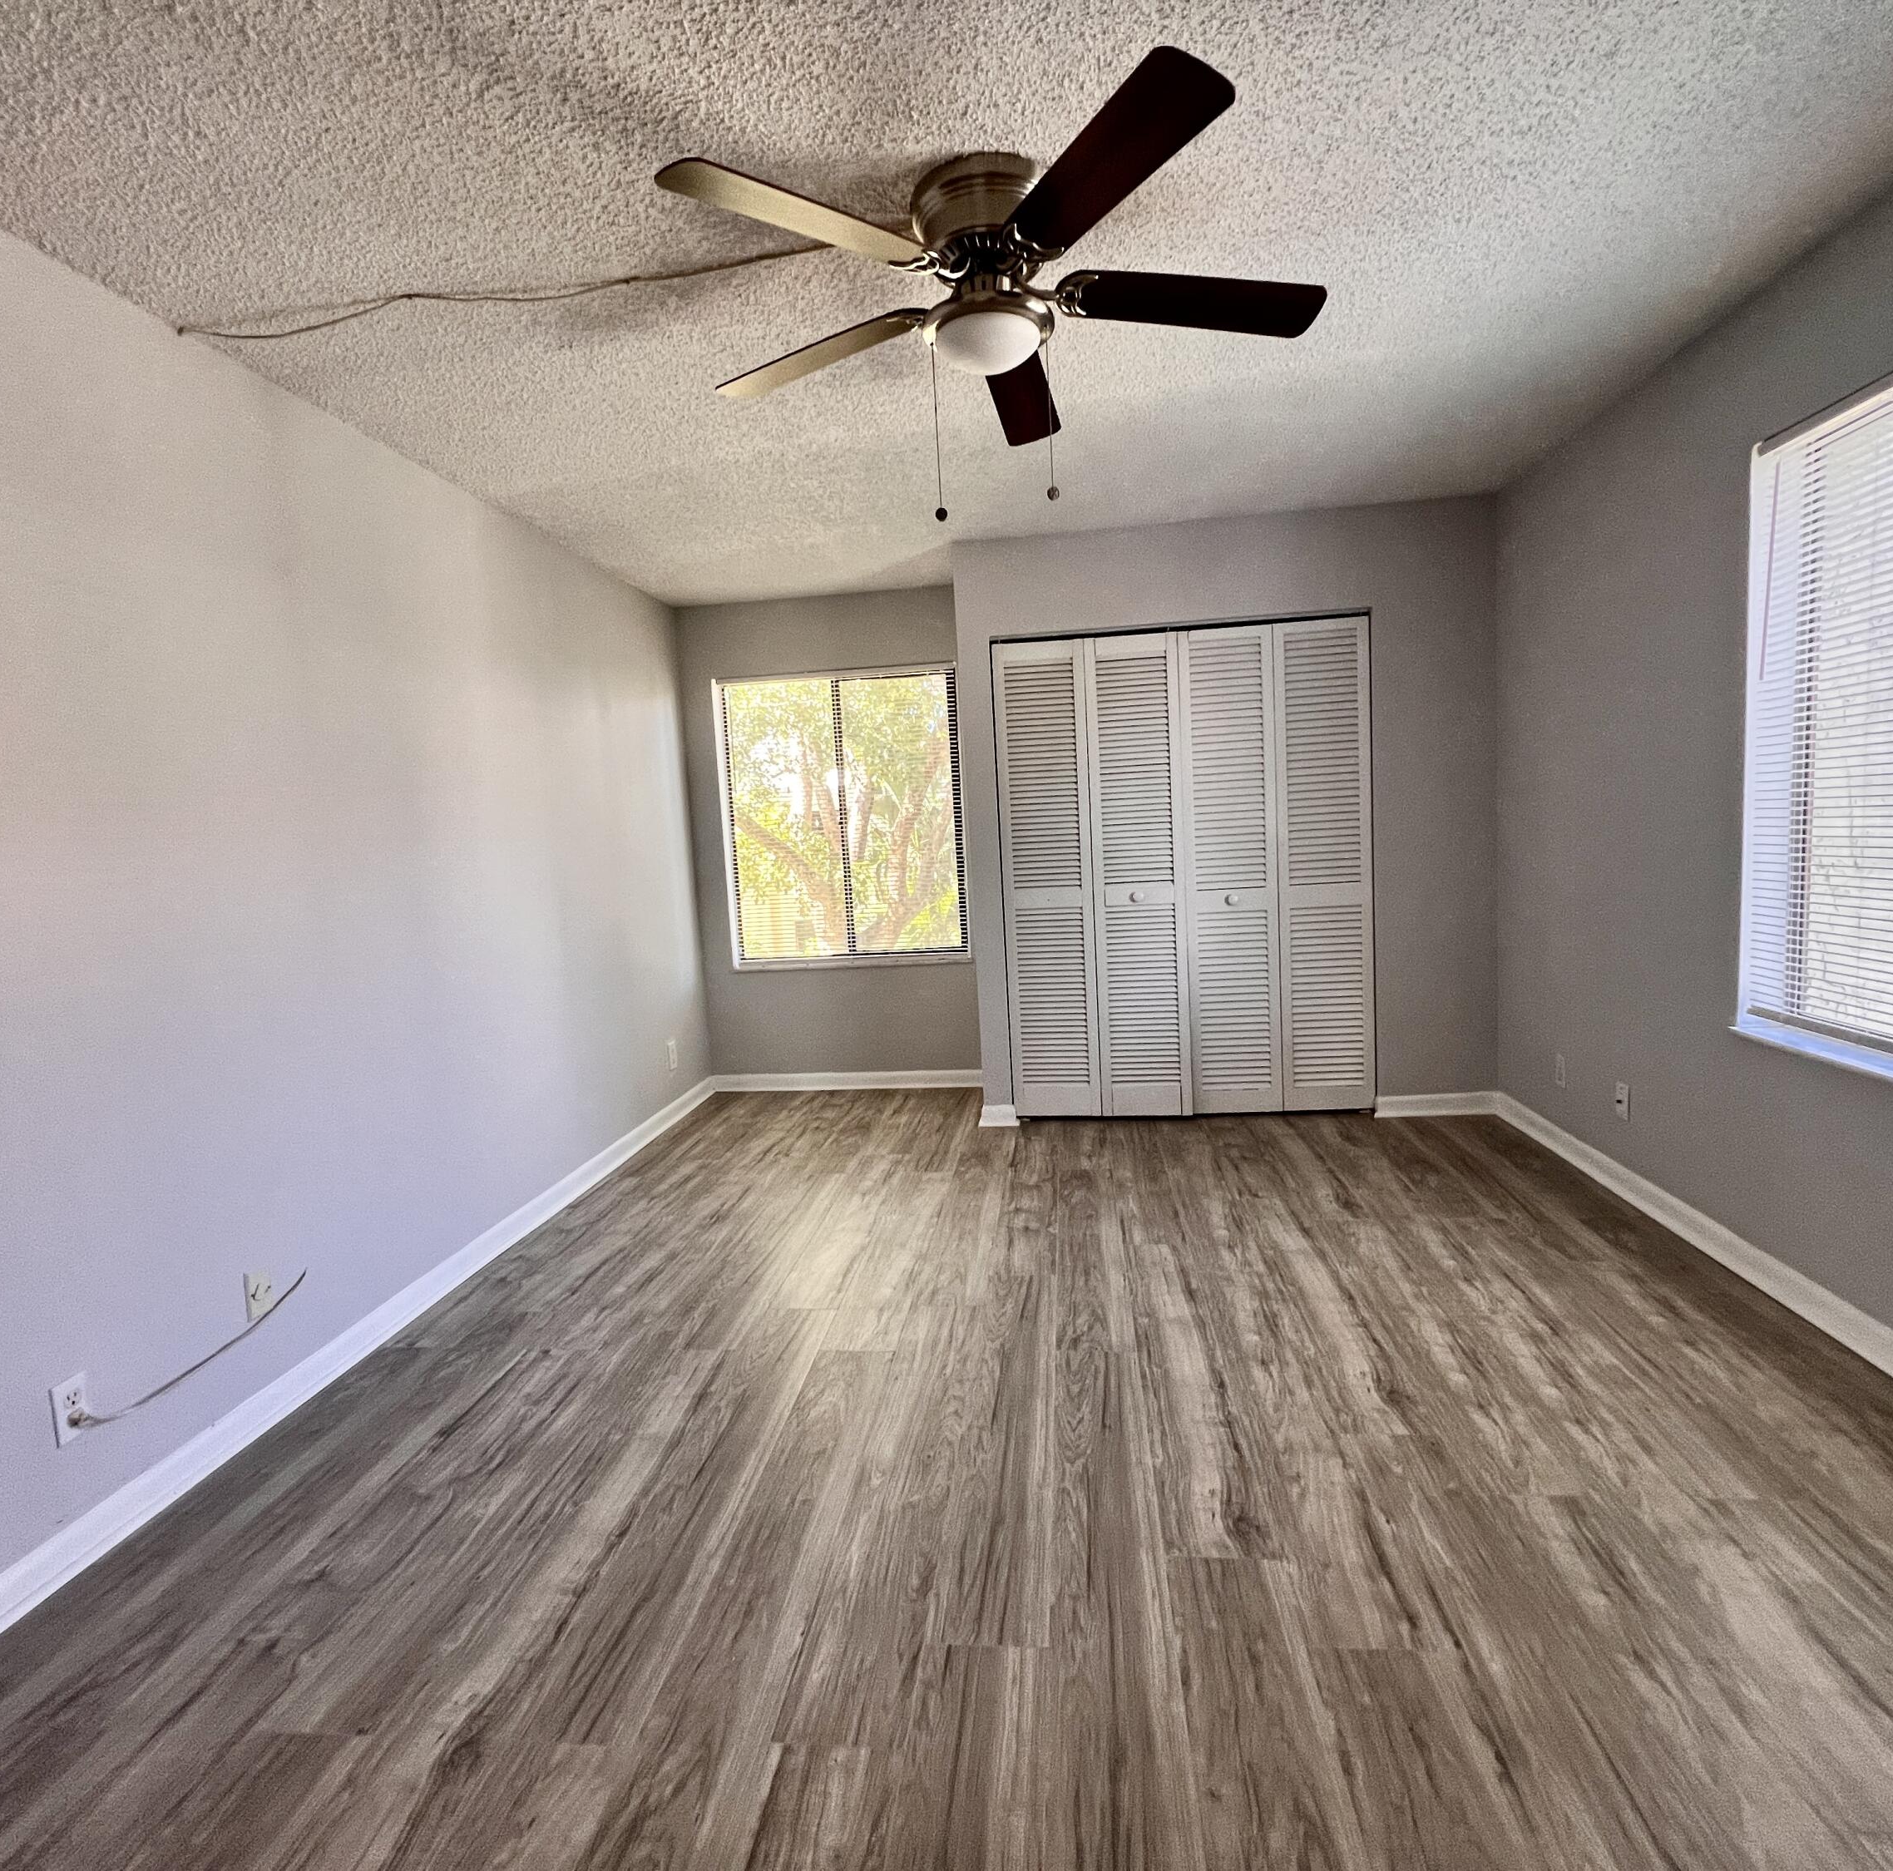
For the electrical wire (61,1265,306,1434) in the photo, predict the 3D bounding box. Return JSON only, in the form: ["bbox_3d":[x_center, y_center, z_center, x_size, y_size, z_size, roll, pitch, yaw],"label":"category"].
[{"bbox_3d":[-1.590,0.887,2.024,0.035,0.069,0.562,-2,6,7],"label":"electrical wire"}]

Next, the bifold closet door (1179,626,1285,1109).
[{"bbox_3d":[1.187,-0.246,3.902,0.379,2.016,0.030,-2,6,7],"label":"bifold closet door"}]

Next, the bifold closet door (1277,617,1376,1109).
[{"bbox_3d":[1.557,-0.262,3.855,0.368,2.016,0.030,-2,6,7],"label":"bifold closet door"}]

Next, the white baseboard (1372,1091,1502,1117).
[{"bbox_3d":[2.028,0.703,3.879,0.478,0.088,0.015,-2,6,7],"label":"white baseboard"}]

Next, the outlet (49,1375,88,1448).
[{"bbox_3d":[-1.635,0.883,1.756,0.008,0.115,0.067,-2,6,7],"label":"outlet"}]

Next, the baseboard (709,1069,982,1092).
[{"bbox_3d":[-0.503,0.748,4.806,1.451,0.088,0.015,-2,6,7],"label":"baseboard"}]

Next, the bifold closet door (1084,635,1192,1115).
[{"bbox_3d":[0.815,-0.229,3.950,0.371,2.016,0.030,-2,6,7],"label":"bifold closet door"}]

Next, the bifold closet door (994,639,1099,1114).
[{"bbox_3d":[0.440,-0.213,3.997,0.385,2.016,0.030,-2,6,7],"label":"bifold closet door"}]

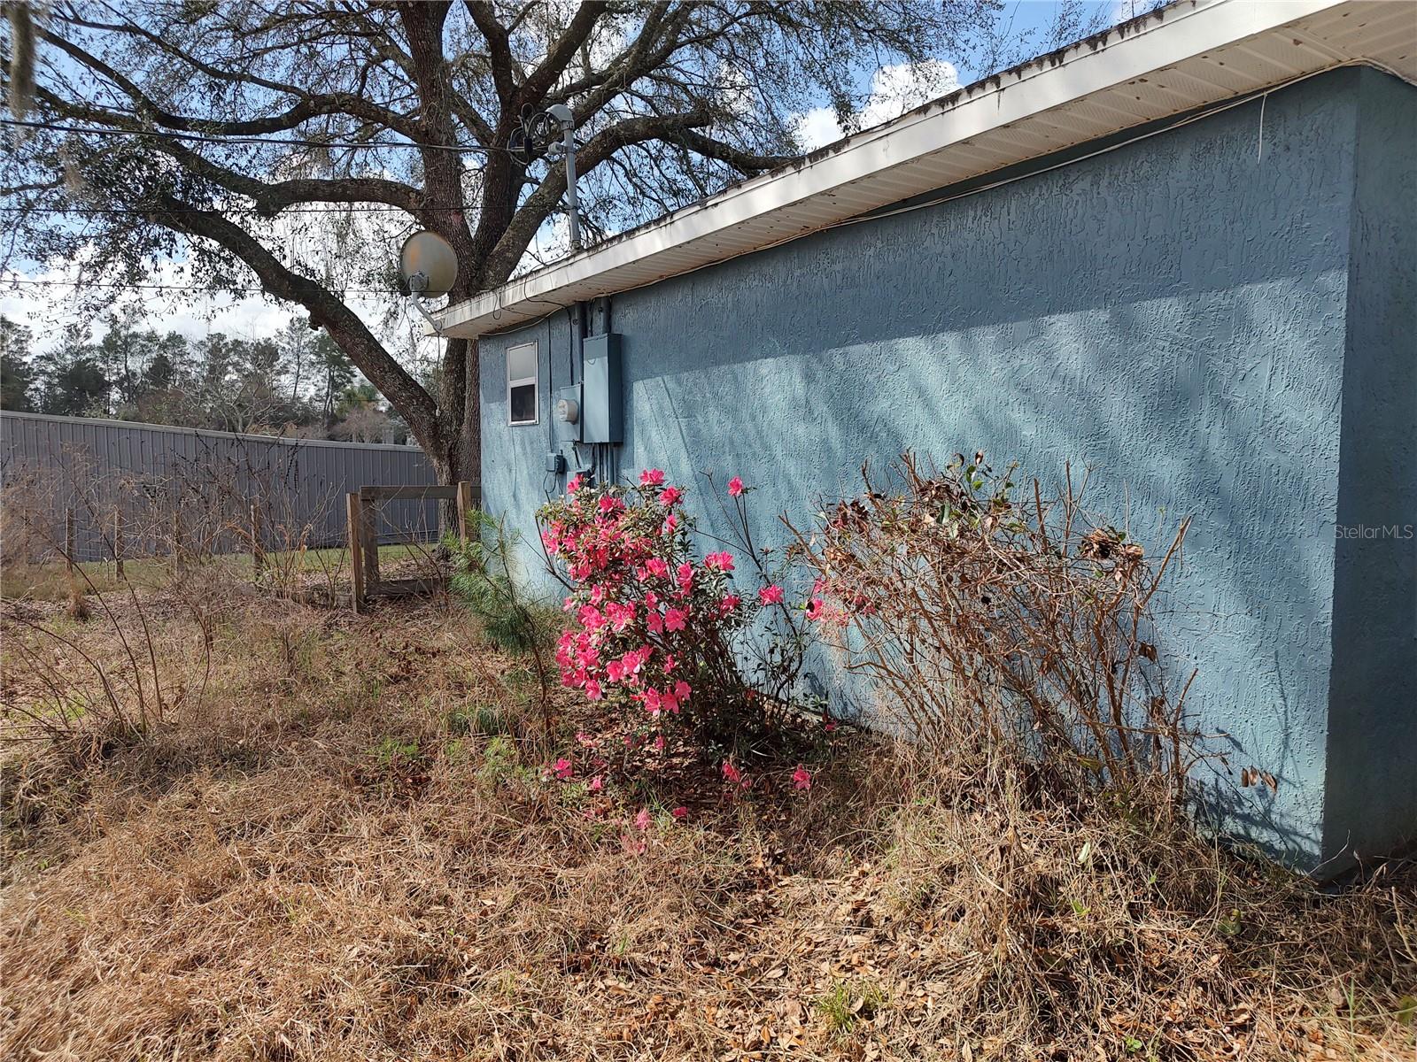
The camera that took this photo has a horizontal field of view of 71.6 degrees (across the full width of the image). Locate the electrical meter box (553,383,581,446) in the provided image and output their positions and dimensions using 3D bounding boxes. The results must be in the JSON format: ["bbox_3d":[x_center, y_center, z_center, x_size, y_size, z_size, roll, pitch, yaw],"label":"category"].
[{"bbox_3d":[-1.017,-0.871,7.322,0.200,0.410,0.300,-2,4,-34],"label":"electrical meter box"}]

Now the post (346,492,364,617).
[{"bbox_3d":[-3.369,0.214,9.416,0.092,1.140,0.092,-5,4,-40],"label":"post"}]

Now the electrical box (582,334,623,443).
[{"bbox_3d":[-0.746,-0.998,6.989,0.125,0.740,0.365,-2,4,-34],"label":"electrical box"}]

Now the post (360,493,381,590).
[{"bbox_3d":[-3.391,0.102,9.868,0.125,1.081,0.090,-3,4,-34],"label":"post"}]

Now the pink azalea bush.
[{"bbox_3d":[-0.156,0.344,4.848,0.950,1.280,1.120,-2,4,-34],"label":"pink azalea bush"}]

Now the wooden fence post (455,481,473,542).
[{"bbox_3d":[-2.350,0.137,9.564,0.092,1.232,0.092,-5,5,-44],"label":"wooden fence post"}]

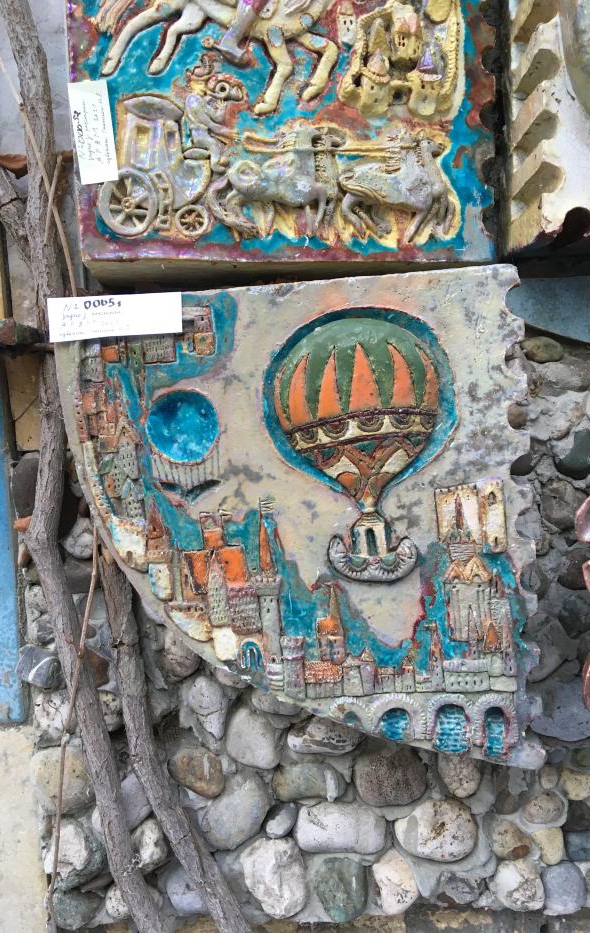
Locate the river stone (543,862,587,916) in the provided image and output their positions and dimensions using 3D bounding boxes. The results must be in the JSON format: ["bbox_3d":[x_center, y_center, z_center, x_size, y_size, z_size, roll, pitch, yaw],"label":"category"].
[{"bbox_3d":[0.300,0.469,0.869,0.049,0.059,0.037,-2,5,0],"label":"river stone"}]

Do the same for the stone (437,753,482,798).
[{"bbox_3d":[0.165,0.306,0.784,0.047,0.053,0.036,-1,5,0],"label":"stone"}]

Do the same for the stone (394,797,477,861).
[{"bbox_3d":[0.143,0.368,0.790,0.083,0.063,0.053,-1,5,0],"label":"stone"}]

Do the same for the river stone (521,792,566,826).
[{"bbox_3d":[0.251,0.346,0.788,0.044,0.033,0.028,-1,5,0],"label":"river stone"}]

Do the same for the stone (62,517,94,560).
[{"bbox_3d":[-0.234,0.078,0.851,0.038,0.047,0.031,-2,5,0],"label":"stone"}]

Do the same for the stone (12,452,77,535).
[{"bbox_3d":[-0.243,0.026,0.757,0.064,0.077,0.051,-1,5,0],"label":"stone"}]

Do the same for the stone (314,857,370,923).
[{"bbox_3d":[0.052,0.470,0.869,0.057,0.071,0.043,-2,5,0],"label":"stone"}]

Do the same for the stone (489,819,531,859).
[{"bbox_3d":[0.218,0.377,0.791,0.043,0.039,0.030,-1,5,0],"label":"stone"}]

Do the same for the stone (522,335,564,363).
[{"bbox_3d":[0.242,-0.115,0.765,0.041,0.026,0.025,-2,8,2],"label":"stone"}]

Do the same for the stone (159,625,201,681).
[{"bbox_3d":[-0.119,0.194,0.817,0.045,0.061,0.040,-2,8,2],"label":"stone"}]

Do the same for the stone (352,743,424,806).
[{"bbox_3d":[0.101,0.325,0.828,0.077,0.069,0.051,-2,8,2],"label":"stone"}]

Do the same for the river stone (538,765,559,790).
[{"bbox_3d":[0.268,0.327,0.823,0.021,0.028,0.018,-2,8,2],"label":"river stone"}]

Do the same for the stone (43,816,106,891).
[{"bbox_3d":[-0.243,0.429,0.864,0.068,0.080,0.051,-2,5,0],"label":"stone"}]

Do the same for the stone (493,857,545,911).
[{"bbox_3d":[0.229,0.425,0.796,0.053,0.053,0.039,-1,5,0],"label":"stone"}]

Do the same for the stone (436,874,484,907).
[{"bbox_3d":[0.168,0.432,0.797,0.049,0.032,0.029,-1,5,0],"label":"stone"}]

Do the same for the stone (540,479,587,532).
[{"bbox_3d":[0.292,0.042,0.844,0.048,0.056,0.033,-2,5,0],"label":"stone"}]

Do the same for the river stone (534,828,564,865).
[{"bbox_3d":[0.281,0.421,0.864,0.034,0.040,0.027,-2,5,0],"label":"river stone"}]

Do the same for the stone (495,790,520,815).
[{"bbox_3d":[0.225,0.355,0.828,0.026,0.027,0.019,-2,8,2],"label":"stone"}]

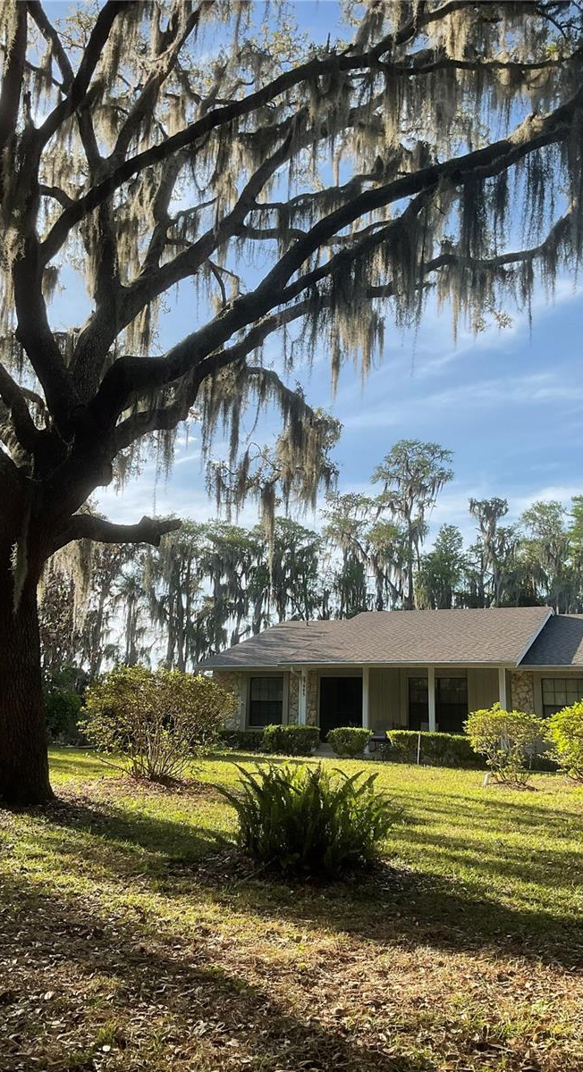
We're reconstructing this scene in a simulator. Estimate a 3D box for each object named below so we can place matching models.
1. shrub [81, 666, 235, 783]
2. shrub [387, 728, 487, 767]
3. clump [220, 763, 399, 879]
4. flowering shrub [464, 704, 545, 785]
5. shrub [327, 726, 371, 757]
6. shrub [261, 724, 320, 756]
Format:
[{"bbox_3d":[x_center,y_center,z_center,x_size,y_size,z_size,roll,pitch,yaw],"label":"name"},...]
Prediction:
[{"bbox_3d":[-2.597,3.645,17.802,2.950,2.150,2.700,1,-11,0],"label":"shrub"},{"bbox_3d":[3.661,5.315,22.680,2.400,0.850,0.900,-4,-12,24],"label":"shrub"},{"bbox_3d":[0.190,2.744,8.987,1.700,0.930,1.550,1,-11,0],"label":"clump"},{"bbox_3d":[4.291,4.196,18.243,1.600,1.520,1.500,1,-11,0],"label":"flowering shrub"},{"bbox_3d":[1.554,5.497,24.174,1.050,0.790,0.950,-4,-12,24],"label":"shrub"},{"bbox_3d":[-0.004,5.602,24.780,1.420,0.850,0.950,-4,-12,24],"label":"shrub"}]

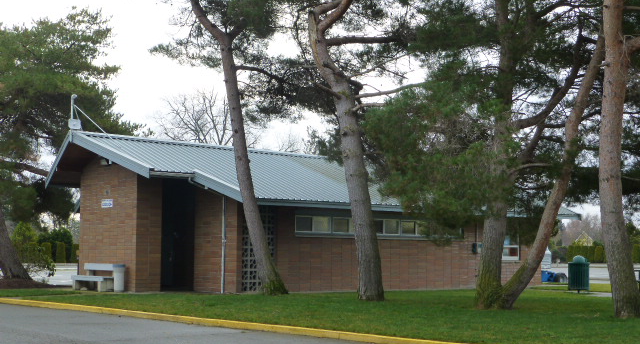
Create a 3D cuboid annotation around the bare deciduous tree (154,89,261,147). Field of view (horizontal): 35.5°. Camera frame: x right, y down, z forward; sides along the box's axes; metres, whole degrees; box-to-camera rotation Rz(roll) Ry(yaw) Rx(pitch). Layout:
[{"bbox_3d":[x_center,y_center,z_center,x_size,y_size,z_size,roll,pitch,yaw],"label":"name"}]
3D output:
[{"bbox_3d":[-8.493,0.398,74.452,8.550,13.390,8.550,0,-5,0],"label":"bare deciduous tree"}]

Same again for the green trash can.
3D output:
[{"bbox_3d":[7.465,2.951,28.800,0.617,1.108,0.617,0,-5,0],"label":"green trash can"}]

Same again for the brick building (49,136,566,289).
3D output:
[{"bbox_3d":[-0.234,1.587,33.518,17.920,4.420,9.190,5,-6,-42],"label":"brick building"}]

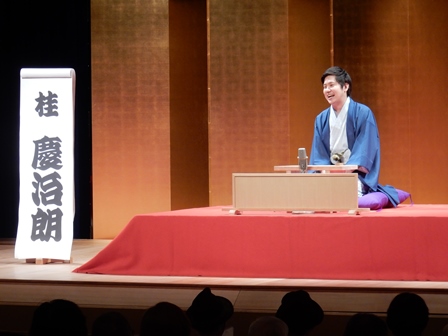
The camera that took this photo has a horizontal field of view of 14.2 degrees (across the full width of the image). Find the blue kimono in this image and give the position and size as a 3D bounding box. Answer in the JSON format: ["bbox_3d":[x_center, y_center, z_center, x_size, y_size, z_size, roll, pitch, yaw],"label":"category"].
[{"bbox_3d":[0.837,-0.099,11.900,0.570,0.720,0.700,0,1,26],"label":"blue kimono"}]

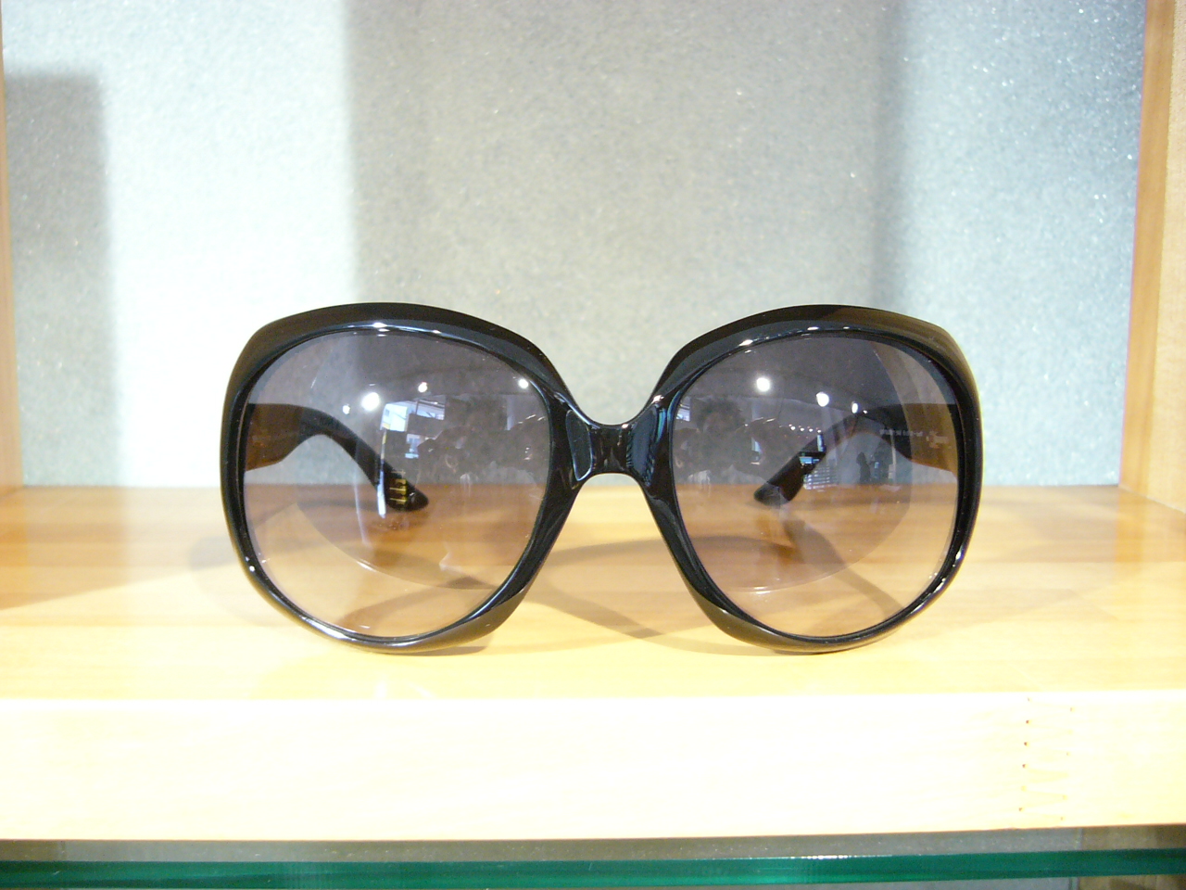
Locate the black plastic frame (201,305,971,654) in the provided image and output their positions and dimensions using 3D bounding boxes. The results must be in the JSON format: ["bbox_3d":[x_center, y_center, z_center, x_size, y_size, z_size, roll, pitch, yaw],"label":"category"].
[{"bbox_3d":[0.001,-0.003,0.281,0.147,0.067,0.122,0,10,-2],"label":"black plastic frame"}]

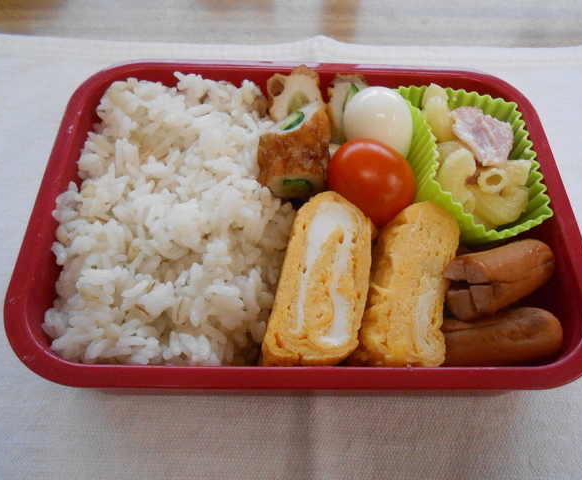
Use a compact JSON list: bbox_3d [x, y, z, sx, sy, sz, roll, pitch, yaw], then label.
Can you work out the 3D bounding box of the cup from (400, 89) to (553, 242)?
[{"bbox_3d":[0.066,-0.022,0.188,0.049,0.033,0.064,1,60,-2],"label":"cup"}]

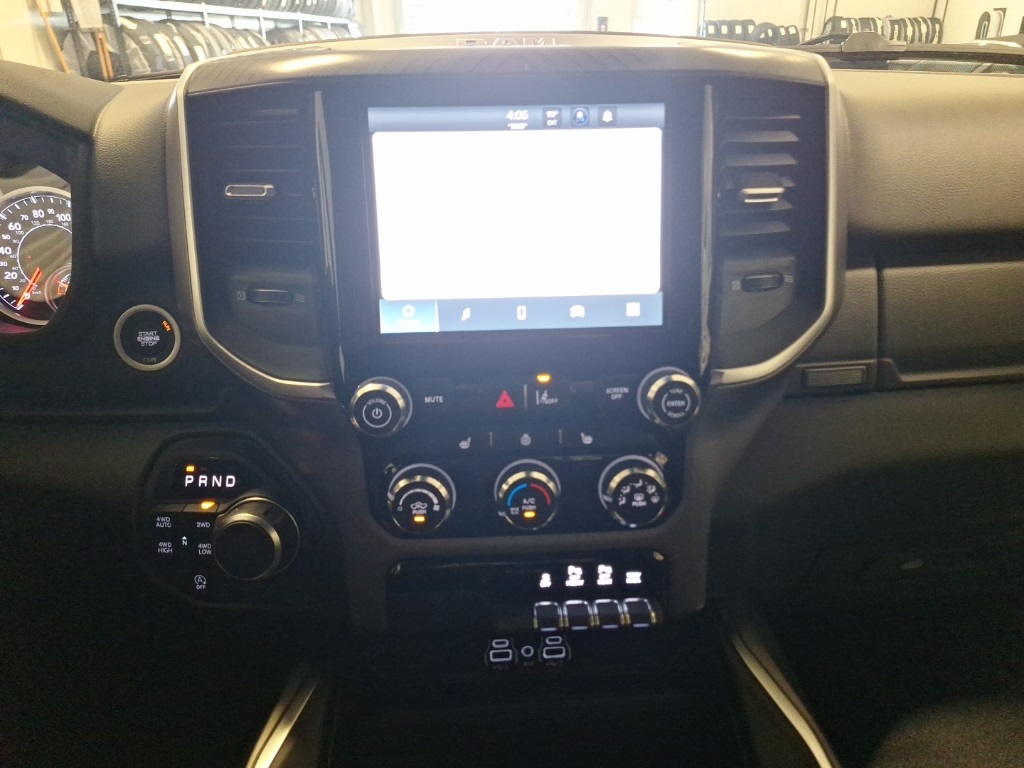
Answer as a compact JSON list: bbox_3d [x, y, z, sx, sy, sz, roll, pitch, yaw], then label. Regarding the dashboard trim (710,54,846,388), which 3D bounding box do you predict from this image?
[{"bbox_3d":[0.157,-0.098,0.436,0.100,0.190,0.042,-4,10,-16],"label":"dashboard trim"}]

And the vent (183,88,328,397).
[{"bbox_3d":[-0.150,-0.086,0.420,0.090,0.173,0.030,0,9,10],"label":"vent"}]

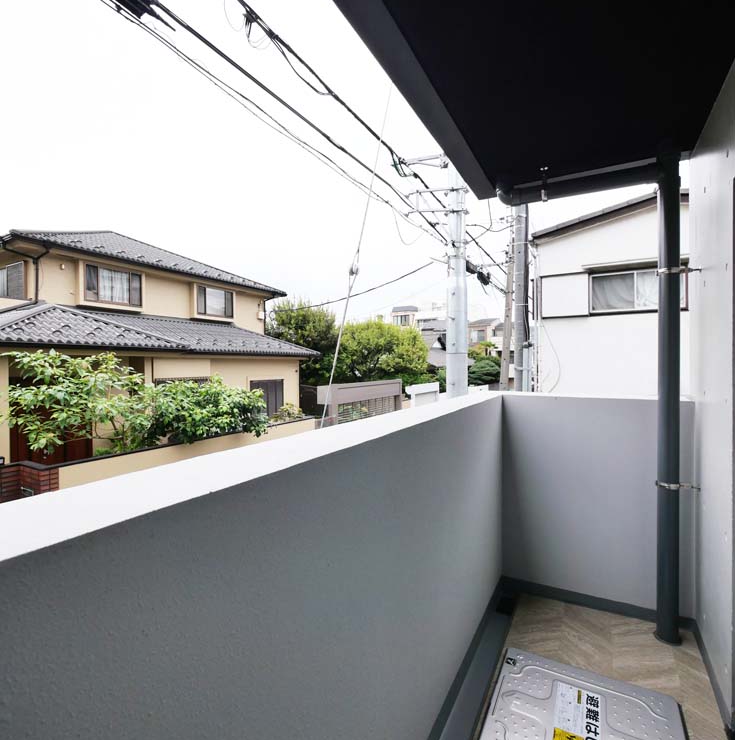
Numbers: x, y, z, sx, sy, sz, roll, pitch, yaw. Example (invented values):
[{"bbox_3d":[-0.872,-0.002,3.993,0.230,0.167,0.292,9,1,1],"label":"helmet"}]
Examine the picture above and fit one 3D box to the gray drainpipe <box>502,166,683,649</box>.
[{"bbox_3d":[1.164,0.125,2.160,0.910,2.450,0.115,0,0,24],"label":"gray drainpipe"}]

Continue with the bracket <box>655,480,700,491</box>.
[{"bbox_3d":[1.549,0.577,1.982,0.180,0.030,0.105,0,0,31],"label":"bracket"}]

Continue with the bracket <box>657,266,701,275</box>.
[{"bbox_3d":[1.549,-0.497,1.982,0.180,0.030,0.105,0,0,31],"label":"bracket"}]

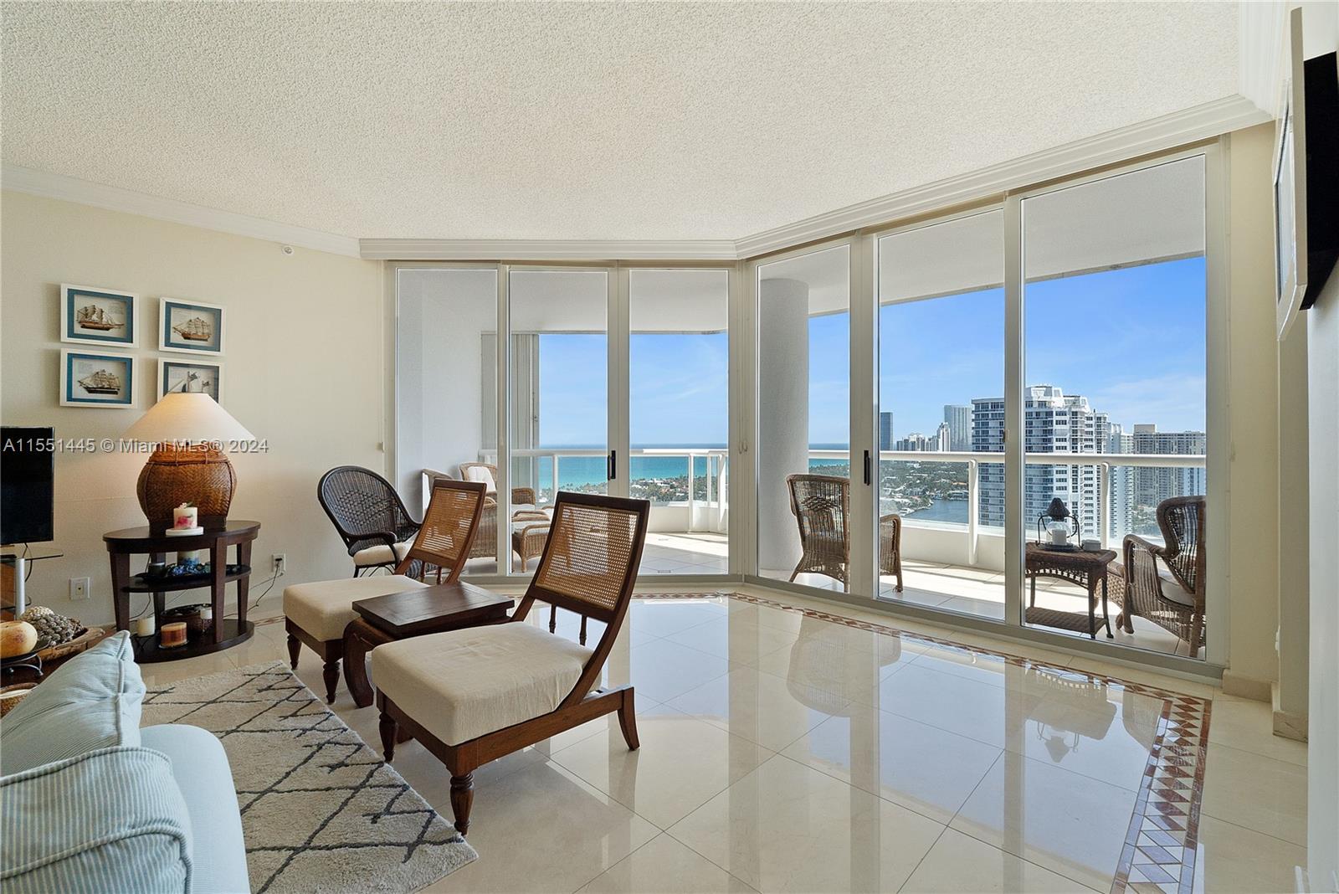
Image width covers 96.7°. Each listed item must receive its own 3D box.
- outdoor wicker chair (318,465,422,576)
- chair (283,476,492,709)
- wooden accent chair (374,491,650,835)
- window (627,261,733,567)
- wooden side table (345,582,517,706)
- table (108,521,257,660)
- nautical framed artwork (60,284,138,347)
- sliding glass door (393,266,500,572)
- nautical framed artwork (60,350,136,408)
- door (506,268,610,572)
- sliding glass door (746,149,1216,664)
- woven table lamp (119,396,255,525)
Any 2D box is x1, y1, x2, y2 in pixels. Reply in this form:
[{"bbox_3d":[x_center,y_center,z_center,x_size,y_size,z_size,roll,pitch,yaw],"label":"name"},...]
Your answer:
[{"bbox_3d":[-1.800,0.620,3.957,0.700,0.985,0.640,0,1,23],"label":"outdoor wicker chair"},{"bbox_3d":[-1.449,0.667,3.092,0.627,0.927,0.808,0,0,44],"label":"chair"},{"bbox_3d":[-0.563,0.667,2.194,0.780,0.930,0.640,-1,1,-45],"label":"wooden accent chair"},{"bbox_3d":[0.077,-0.206,4.882,0.832,2.514,0.070,0,0,0],"label":"window"},{"bbox_3d":[-1.024,0.900,2.585,0.491,0.459,0.571,0,0,44],"label":"wooden side table"},{"bbox_3d":[-2.782,0.795,3.409,0.710,0.647,0.710,-1,1,-44],"label":"table"},{"bbox_3d":[-3.380,-0.769,3.543,0.332,0.330,0.035,0,0,-42],"label":"nautical framed artwork"},{"bbox_3d":[-1.803,-0.210,4.848,0.890,2.540,0.060,0,1,0],"label":"sliding glass door"},{"bbox_3d":[-3.370,-0.397,3.521,0.325,0.320,0.040,-1,1,-44],"label":"nautical framed artwork"},{"bbox_3d":[-0.905,-0.207,4.878,0.860,2.520,0.060,0,1,0],"label":"door"},{"bbox_3d":[1.626,-0.190,3.868,0.090,2.463,2.841,0,0,-44],"label":"sliding glass door"},{"bbox_3d":[-2.800,0.078,3.491,0.600,0.785,0.600,-1,1,-44],"label":"woven table lamp"}]

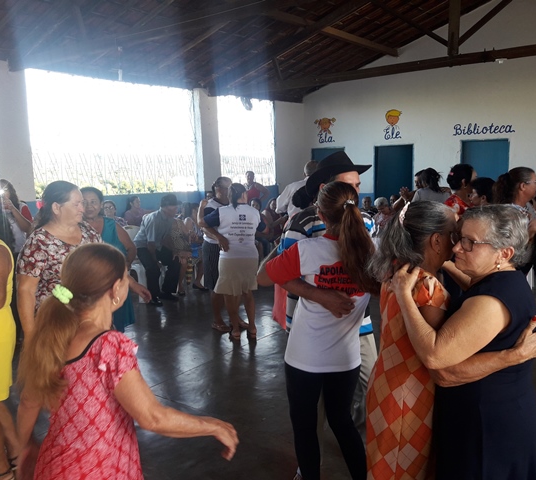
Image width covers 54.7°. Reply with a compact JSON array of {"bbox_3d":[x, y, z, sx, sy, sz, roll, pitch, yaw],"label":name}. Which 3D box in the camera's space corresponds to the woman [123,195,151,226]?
[{"bbox_3d":[-1.850,0.000,7.650,0.720,1.240,0.500,4,10,30],"label":"woman"}]

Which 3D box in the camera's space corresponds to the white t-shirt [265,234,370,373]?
[{"bbox_3d":[0.240,0.290,2.420,0.470,0.640,0.320,-1,8,1],"label":"white t-shirt"}]

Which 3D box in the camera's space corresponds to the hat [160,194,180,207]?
[{"bbox_3d":[-1.200,-0.485,6.400,0.250,0.140,0.200,2,9,21],"label":"hat"}]

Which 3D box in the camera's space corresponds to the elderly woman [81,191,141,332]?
[{"bbox_3d":[-1.370,0.345,4.280,0.540,1.560,0.360,-2,8,-5],"label":"elderly woman"}]

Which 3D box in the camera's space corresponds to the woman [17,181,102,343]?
[{"bbox_3d":[-1.130,0.480,2.900,0.500,1.610,0.360,-8,11,-38],"label":"woman"}]

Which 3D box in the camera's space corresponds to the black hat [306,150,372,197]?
[{"bbox_3d":[0.365,-0.350,2.720,0.350,0.160,0.300,-11,9,29],"label":"black hat"}]

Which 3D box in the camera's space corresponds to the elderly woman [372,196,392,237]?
[{"bbox_3d":[1.790,-0.090,8.250,0.520,1.160,0.720,3,10,29],"label":"elderly woman"}]

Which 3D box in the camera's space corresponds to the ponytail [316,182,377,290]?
[{"bbox_3d":[0.345,-0.010,2.310,0.270,0.480,0.250,-4,9,-14],"label":"ponytail"}]

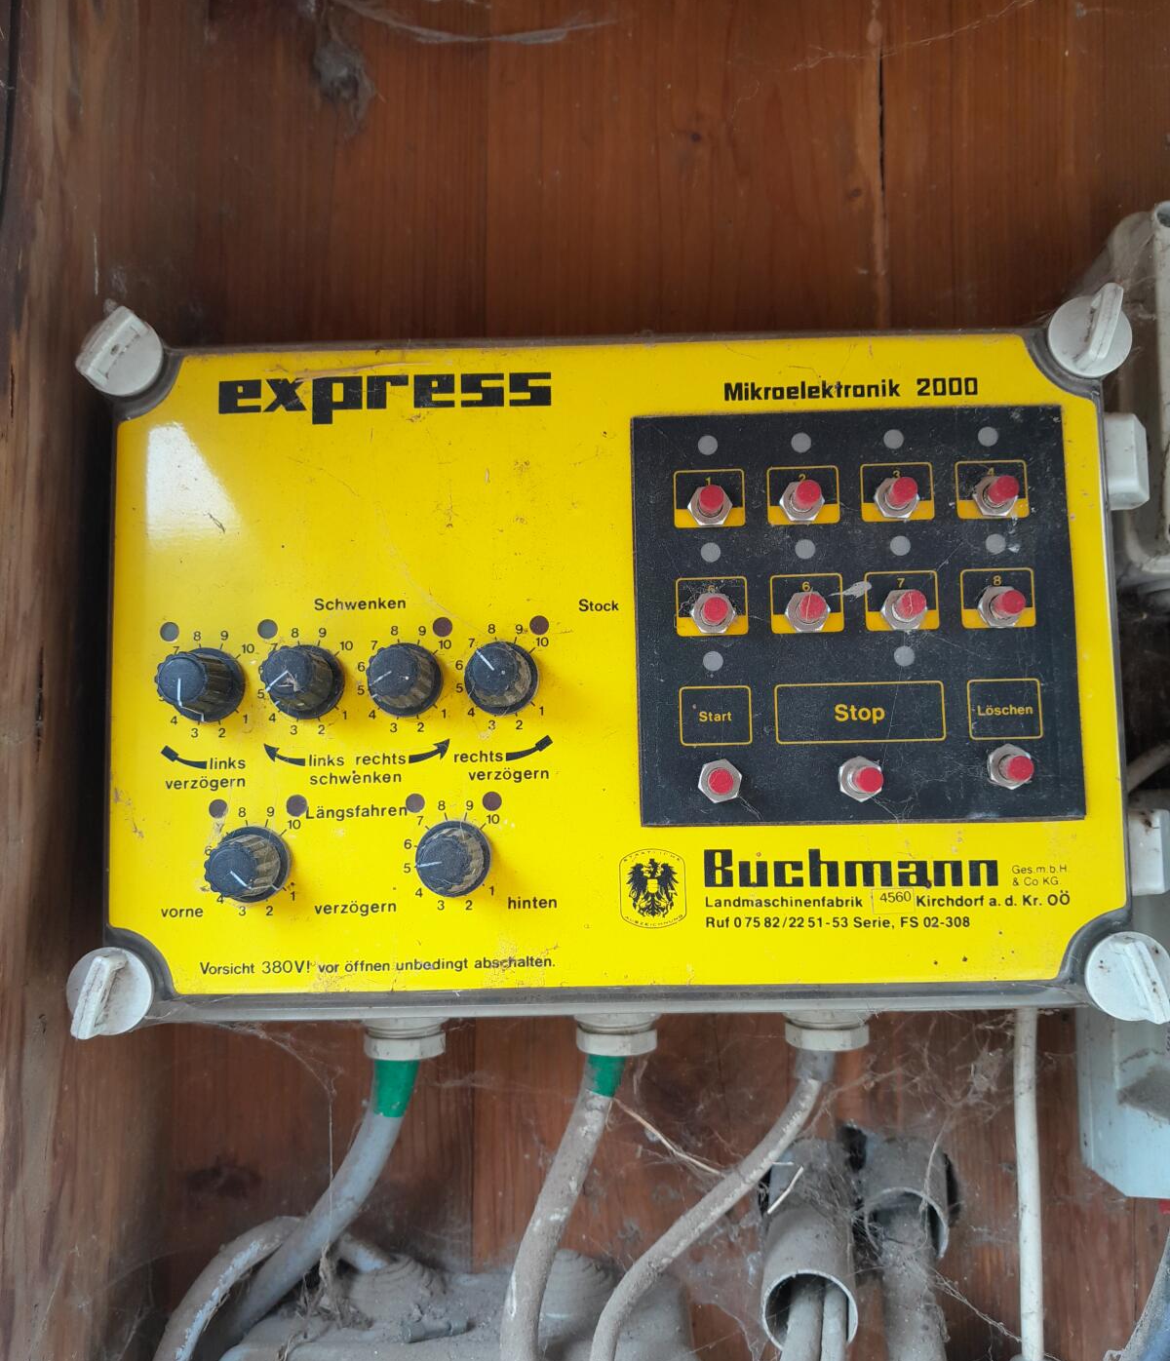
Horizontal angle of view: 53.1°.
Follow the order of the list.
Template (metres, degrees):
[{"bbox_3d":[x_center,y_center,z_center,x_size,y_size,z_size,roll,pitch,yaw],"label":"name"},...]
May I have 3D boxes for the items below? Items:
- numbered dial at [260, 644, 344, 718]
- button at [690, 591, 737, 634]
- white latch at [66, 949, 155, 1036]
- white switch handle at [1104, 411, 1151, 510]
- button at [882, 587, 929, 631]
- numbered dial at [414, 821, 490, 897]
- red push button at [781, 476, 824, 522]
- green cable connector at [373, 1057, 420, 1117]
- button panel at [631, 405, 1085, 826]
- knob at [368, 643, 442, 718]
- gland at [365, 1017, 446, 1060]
[{"bbox_3d":[-0.083,-0.001,0.340,0.022,0.022,0.022,-1,-6,1],"label":"numbered dial"},{"bbox_3d":[0.038,-0.021,0.344,0.013,0.012,0.013,-1,-6,1],"label":"button"},{"bbox_3d":[-0.139,0.091,0.339,0.025,0.025,0.016,-1,-6,1],"label":"white latch"},{"bbox_3d":[0.145,-0.058,0.314,0.017,0.022,0.017,-1,-5,1],"label":"white switch handle"},{"bbox_3d":[0.094,-0.021,0.343,0.013,0.012,0.013,-1,-6,1],"label":"button"},{"bbox_3d":[-0.039,0.051,0.334,0.022,0.022,0.022,-1,-6,1],"label":"numbered dial"},{"bbox_3d":[0.065,-0.054,0.347,0.013,0.012,0.013,-1,-6,1],"label":"red push button"},{"bbox_3d":[-0.056,0.119,0.349,0.013,0.018,0.013,4,-5,2],"label":"green cable connector"},{"bbox_3d":[0.080,-0.020,0.343,0.129,0.124,0.014,-1,-6,1],"label":"button panel"},{"bbox_3d":[-0.054,-0.001,0.340,0.022,0.022,0.022,-1,-6,1],"label":"knob"},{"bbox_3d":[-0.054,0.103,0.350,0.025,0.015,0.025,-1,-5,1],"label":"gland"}]

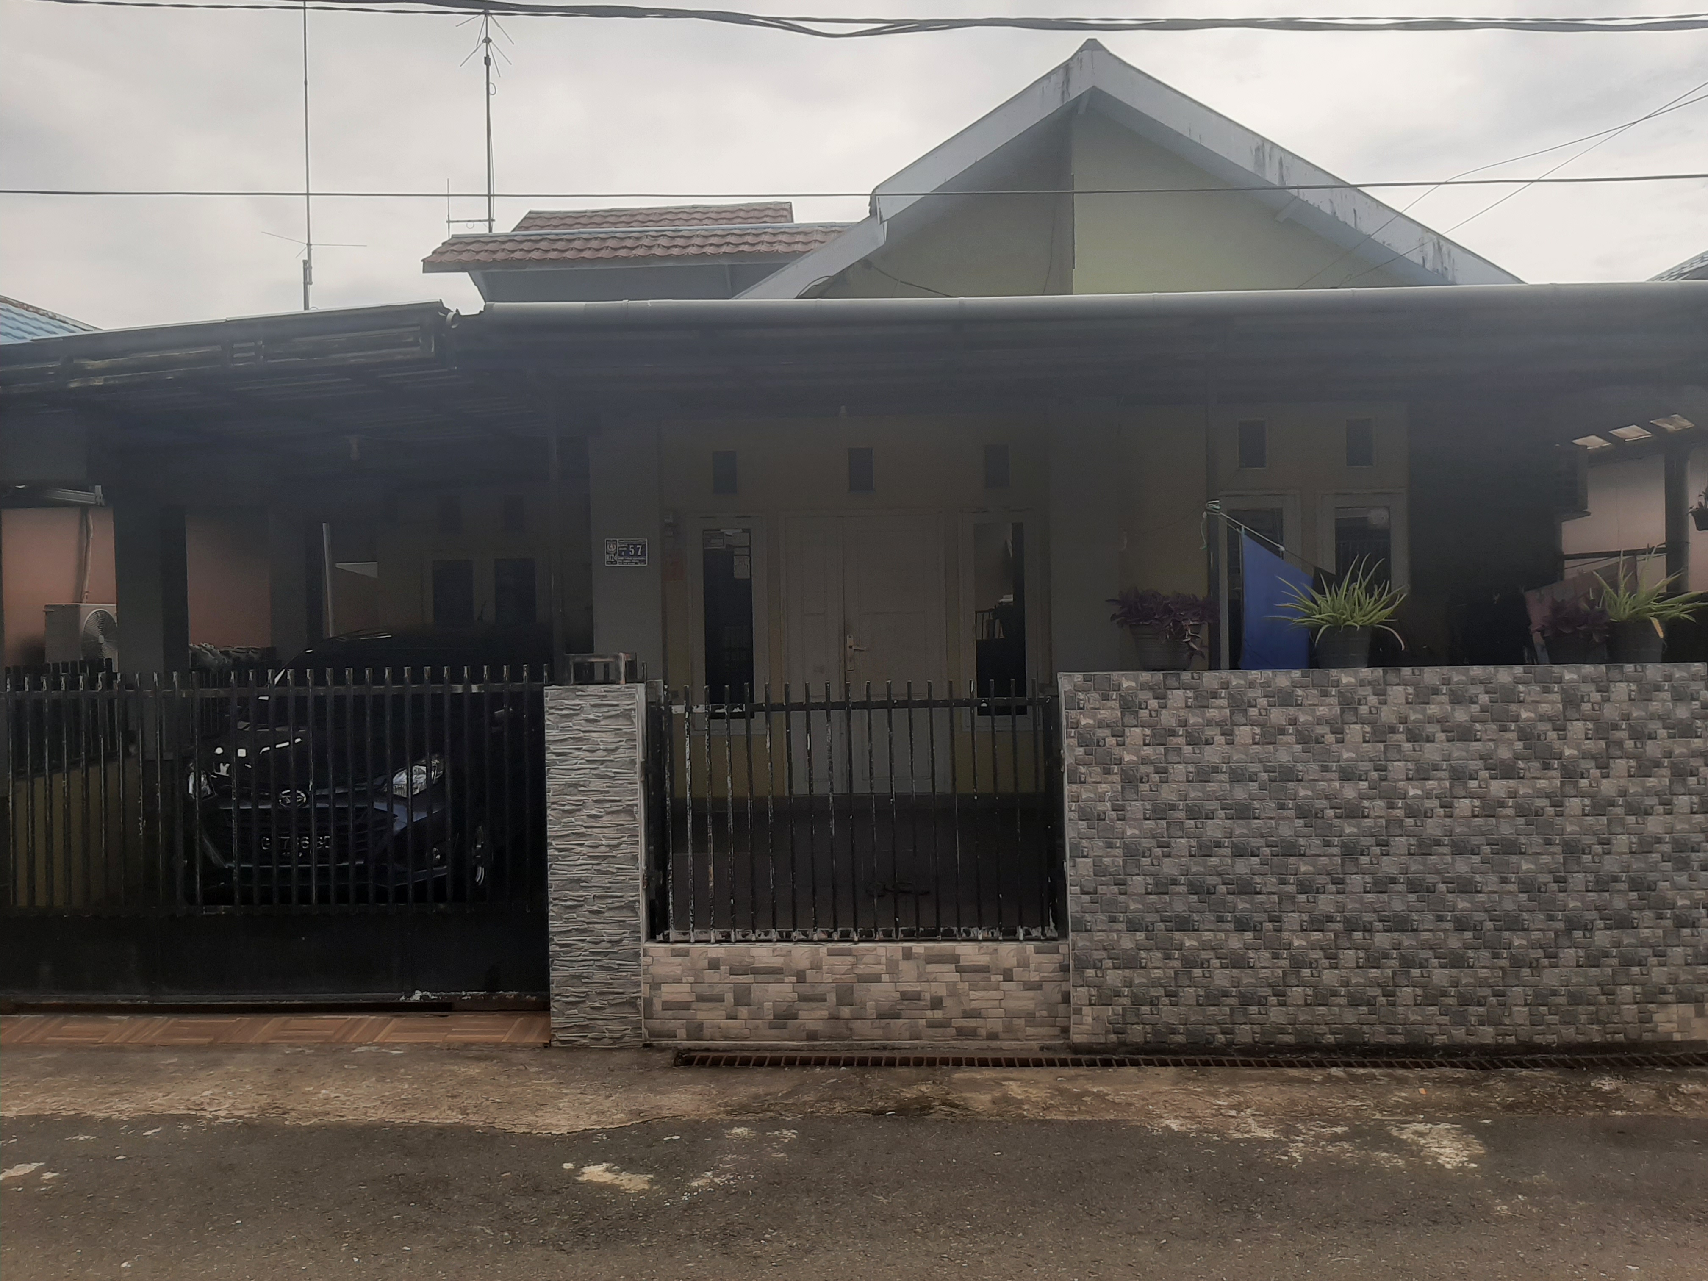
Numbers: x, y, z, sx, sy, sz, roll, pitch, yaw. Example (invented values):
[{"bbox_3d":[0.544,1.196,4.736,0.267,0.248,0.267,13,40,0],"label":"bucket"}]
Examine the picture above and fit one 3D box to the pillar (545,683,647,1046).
[{"bbox_3d":[-1.064,0.933,5.530,0.400,1.510,0.380,-1,1,2],"label":"pillar"}]

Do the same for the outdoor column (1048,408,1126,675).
[{"bbox_3d":[1.617,-0.233,9.050,0.500,2.750,0.400,-1,1,2],"label":"outdoor column"}]

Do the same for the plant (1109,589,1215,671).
[{"bbox_3d":[1.278,-0.044,5.330,0.420,0.335,0.380,-1,1,2],"label":"plant"}]

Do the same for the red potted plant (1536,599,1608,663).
[{"bbox_3d":[2.957,-0.041,5.270,0.310,0.275,0.300,-1,1,2],"label":"red potted plant"}]

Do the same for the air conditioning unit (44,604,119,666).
[{"bbox_3d":[-5.835,-0.015,9.850,0.280,0.530,0.720,-1,1,2],"label":"air conditioning unit"}]

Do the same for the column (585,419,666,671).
[{"bbox_3d":[-1.589,-0.166,9.170,0.490,2.720,0.380,-1,1,2],"label":"column"}]

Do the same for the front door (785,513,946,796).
[{"bbox_3d":[0.086,0.096,9.700,1.230,2.110,0.100,-1,1,2],"label":"front door"}]

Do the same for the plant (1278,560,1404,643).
[{"bbox_3d":[2.018,-0.163,5.300,0.520,0.360,0.460,-1,1,2],"label":"plant"}]

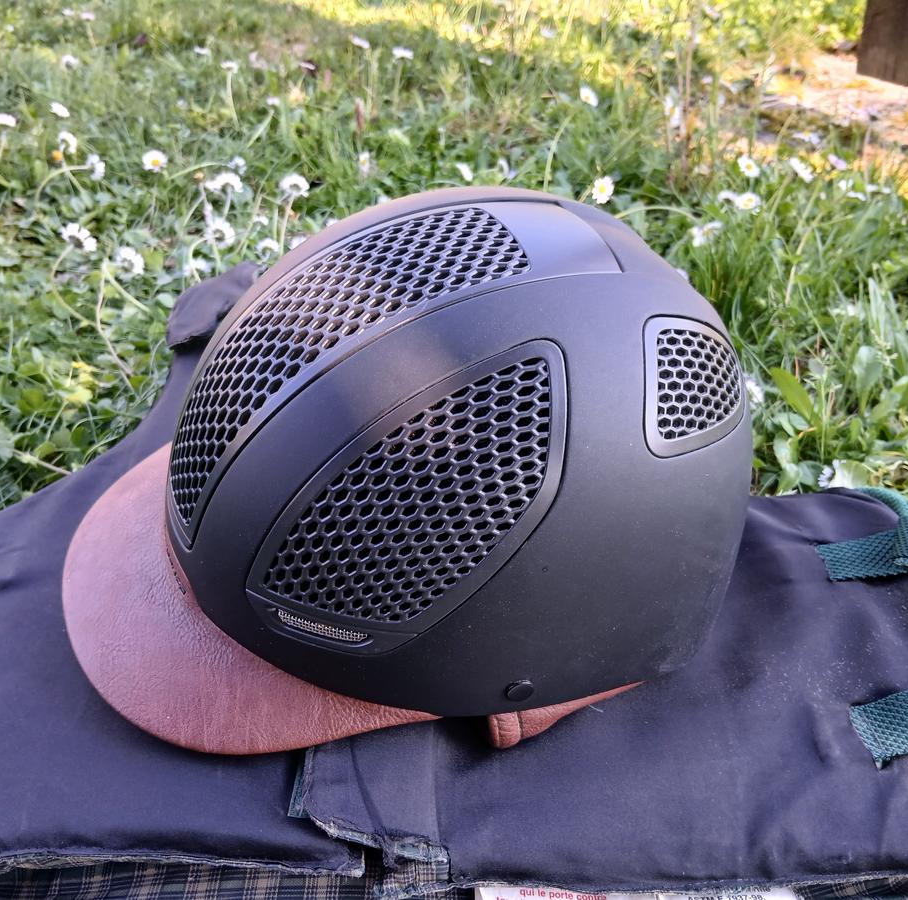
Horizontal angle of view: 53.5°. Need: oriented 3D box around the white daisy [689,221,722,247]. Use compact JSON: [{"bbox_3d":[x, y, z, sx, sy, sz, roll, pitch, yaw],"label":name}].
[{"bbox_3d":[0.190,-0.163,0.680,0.024,0.012,0.024,-13,27,0],"label":"white daisy"}]

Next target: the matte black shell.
[{"bbox_3d":[0.009,-0.020,0.400,0.270,0.170,0.225,-3,36,-13],"label":"matte black shell"}]

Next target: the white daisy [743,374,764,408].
[{"bbox_3d":[0.192,-0.038,0.580,0.021,0.012,0.021,50,38,0],"label":"white daisy"}]

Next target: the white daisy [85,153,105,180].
[{"bbox_3d":[-0.315,-0.248,0.790,0.012,0.023,0.023,-9,0,-21],"label":"white daisy"}]

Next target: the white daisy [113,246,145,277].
[{"bbox_3d":[-0.238,-0.138,0.660,0.012,0.023,0.023,-33,90,-33],"label":"white daisy"}]

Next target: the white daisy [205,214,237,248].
[{"bbox_3d":[-0.176,-0.165,0.680,0.024,0.024,0.012,41,34,0],"label":"white daisy"}]

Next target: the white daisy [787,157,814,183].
[{"bbox_3d":[0.296,-0.240,0.770,0.025,0.025,0.012,43,75,0],"label":"white daisy"}]

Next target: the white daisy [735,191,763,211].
[{"bbox_3d":[0.245,-0.208,0.750,0.023,0.012,0.023,-9,49,0],"label":"white daisy"}]

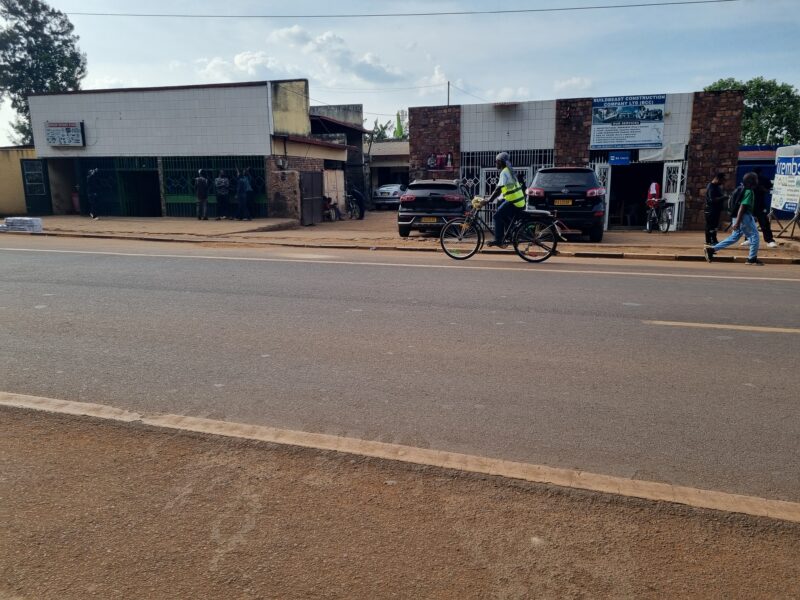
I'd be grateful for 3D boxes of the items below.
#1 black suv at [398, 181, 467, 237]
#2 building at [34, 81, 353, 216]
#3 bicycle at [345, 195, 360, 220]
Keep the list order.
[{"bbox_3d":[1.117,-2.746,17.559,1.810,1.550,4.360,1,12,9],"label":"black suv"},{"bbox_3d":[-8.404,-6.353,26.856,10.100,4.750,9.200,2,12,13],"label":"building"},{"bbox_3d":[-1.891,-3.824,24.509,0.550,1.040,1.750,-4,11,-16],"label":"bicycle"}]

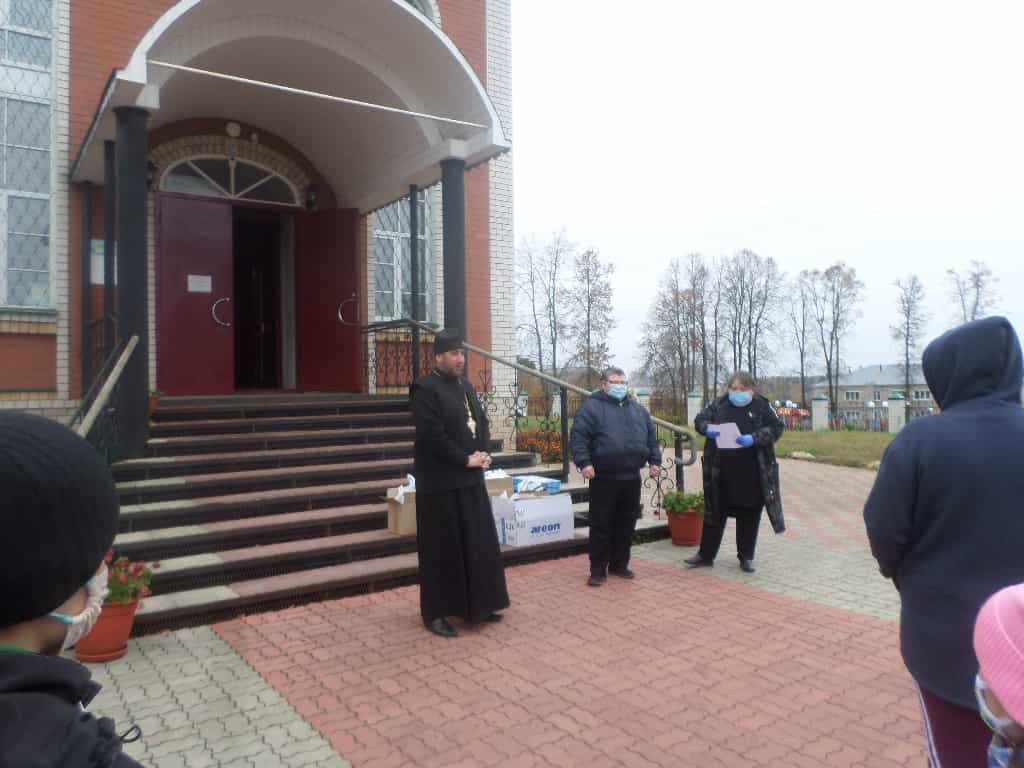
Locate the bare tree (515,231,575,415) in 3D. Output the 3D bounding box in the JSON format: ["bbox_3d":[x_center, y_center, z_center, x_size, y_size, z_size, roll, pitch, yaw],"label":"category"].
[{"bbox_3d":[2.066,-3.877,47.000,3.800,11.760,3.800,-1,0,0],"label":"bare tree"}]

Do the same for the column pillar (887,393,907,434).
[{"bbox_3d":[11.297,0.836,21.700,0.380,1.250,0.380,-1,0,-35],"label":"column pillar"}]

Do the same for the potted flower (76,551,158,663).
[{"bbox_3d":[-2.407,1.294,4.400,0.520,0.650,0.500,-1,0,-35],"label":"potted flower"}]

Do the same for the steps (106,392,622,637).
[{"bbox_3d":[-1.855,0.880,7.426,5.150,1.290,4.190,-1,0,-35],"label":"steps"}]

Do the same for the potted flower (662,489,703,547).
[{"bbox_3d":[1.630,1.219,6.921,0.420,0.520,0.420,-1,0,0],"label":"potted flower"}]

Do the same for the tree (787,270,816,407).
[{"bbox_3d":[18.791,-2.759,48.000,2.100,9.220,2.100,-1,0,0],"label":"tree"}]

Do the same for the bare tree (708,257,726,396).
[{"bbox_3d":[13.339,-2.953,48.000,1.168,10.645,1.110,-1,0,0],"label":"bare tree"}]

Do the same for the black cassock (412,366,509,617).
[{"bbox_3d":[-0.342,0.694,4.641,0.580,1.560,0.500,-1,1,-45],"label":"black cassock"}]

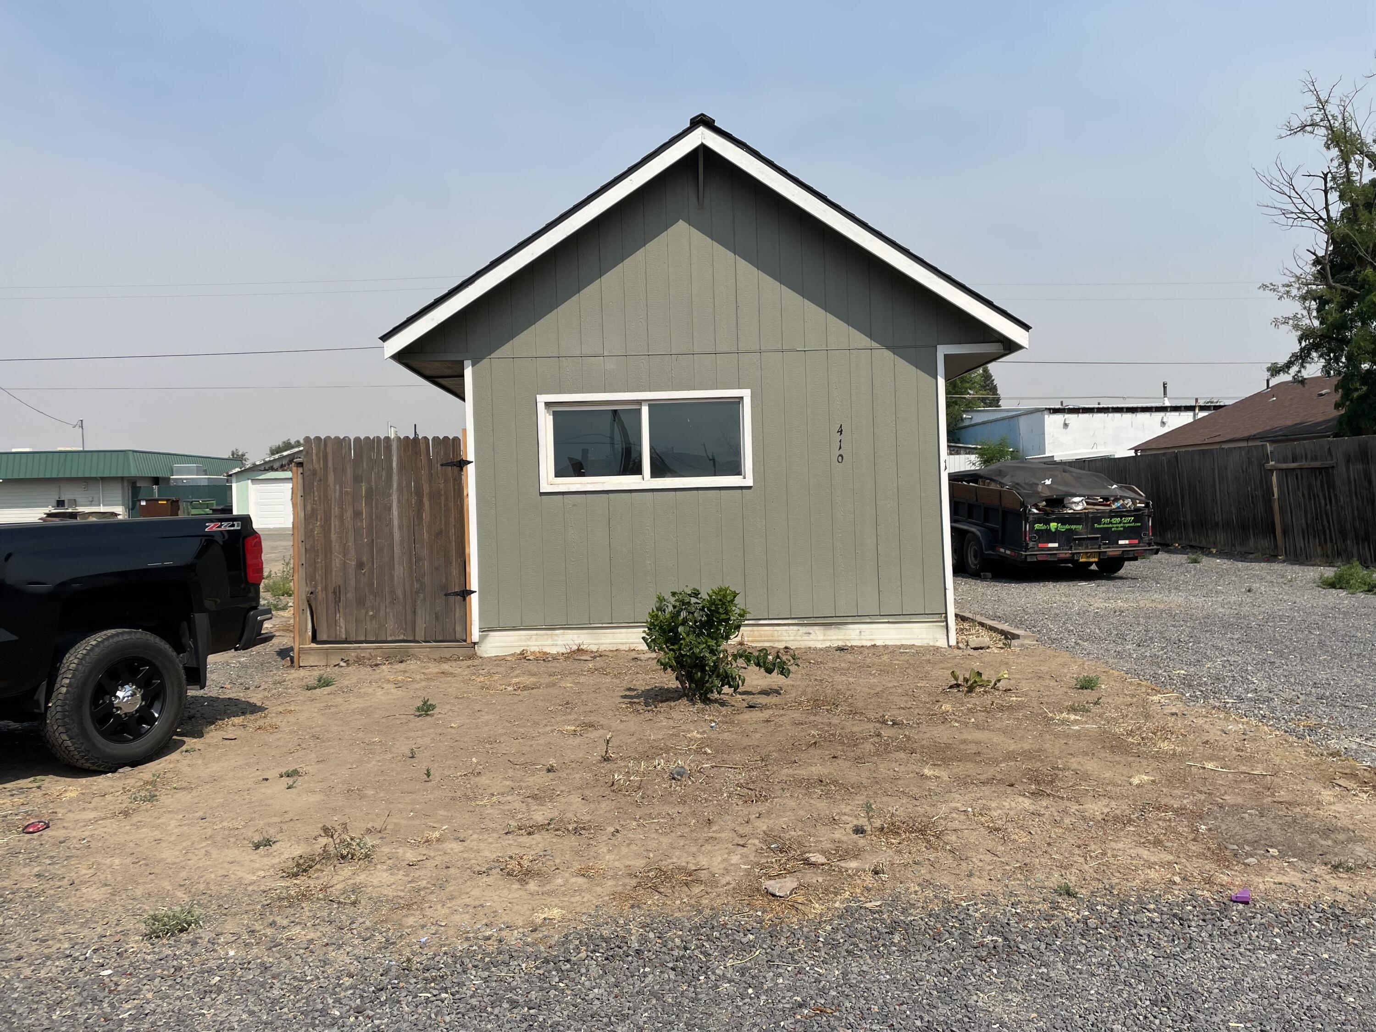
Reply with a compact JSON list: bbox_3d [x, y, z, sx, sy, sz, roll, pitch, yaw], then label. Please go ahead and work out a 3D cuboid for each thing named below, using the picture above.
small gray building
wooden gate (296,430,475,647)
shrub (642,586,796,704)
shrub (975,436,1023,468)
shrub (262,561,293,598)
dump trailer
[{"bbox_3d":[0.001,-1.164,13.247,5.660,4.720,8.500,-2,0,-2],"label":"small gray building"},{"bbox_3d":[-2.743,0.309,9.270,1.610,2.060,0.130,-2,0,-2],"label":"wooden gate"},{"bbox_3d":[0.223,0.912,7.400,1.080,0.830,0.850,-2,0,-2],"label":"shrub"},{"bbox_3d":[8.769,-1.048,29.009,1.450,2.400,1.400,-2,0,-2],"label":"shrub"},{"bbox_3d":[-6.223,0.917,15.600,0.650,0.620,0.600,-2,0,-2],"label":"shrub"},{"bbox_3d":[5.987,-0.051,18.735,2.400,1.950,5.500,-2,3,-6],"label":"dump trailer"}]

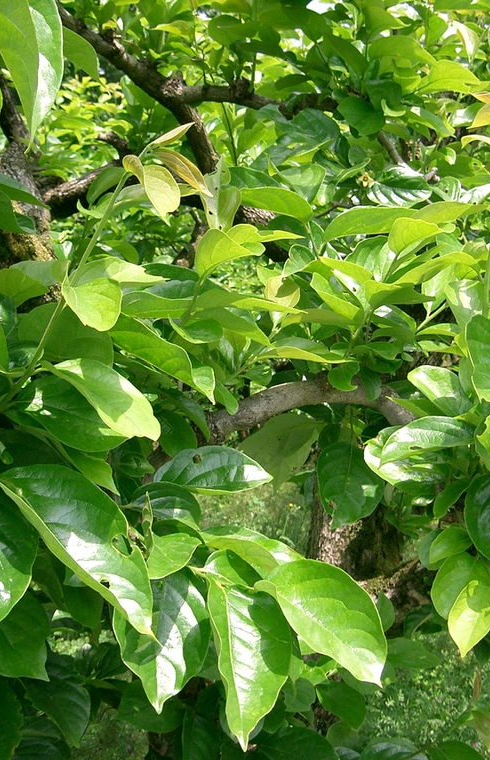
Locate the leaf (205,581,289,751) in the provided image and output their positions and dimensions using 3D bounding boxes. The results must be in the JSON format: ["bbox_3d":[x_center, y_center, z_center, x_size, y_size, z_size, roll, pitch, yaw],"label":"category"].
[{"bbox_3d":[0.003,0.229,0.930,0.072,0.142,0.030,-13,-20,21],"label":"leaf"}]

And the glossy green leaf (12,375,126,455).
[{"bbox_3d":[-0.140,0.026,0.910,0.108,0.025,0.062,18,52,13],"label":"glossy green leaf"}]

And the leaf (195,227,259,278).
[{"bbox_3d":[-0.018,-0.132,1.200,0.075,0.055,0.022,-19,43,24],"label":"leaf"}]

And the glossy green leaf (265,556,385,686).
[{"bbox_3d":[0.066,0.197,0.940,0.135,0.025,0.080,42,46,21],"label":"glossy green leaf"}]

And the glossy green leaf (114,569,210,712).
[{"bbox_3d":[-0.070,0.215,0.980,0.082,0.136,0.025,3,-24,8],"label":"glossy green leaf"}]

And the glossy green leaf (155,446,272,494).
[{"bbox_3d":[-0.028,0.083,1.050,0.110,0.020,0.054,5,41,15],"label":"glossy green leaf"}]

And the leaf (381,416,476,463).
[{"bbox_3d":[0.179,0.060,1.130,0.100,0.025,0.058,-13,37,-17],"label":"leaf"}]

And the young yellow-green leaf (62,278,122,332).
[{"bbox_3d":[-0.119,-0.059,0.900,0.046,0.016,0.060,-15,42,-27],"label":"young yellow-green leaf"}]

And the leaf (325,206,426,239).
[{"bbox_3d":[0.148,-0.178,1.300,0.115,0.022,0.055,-15,31,-15],"label":"leaf"}]

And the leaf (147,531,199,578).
[{"bbox_3d":[-0.053,0.132,0.860,0.050,0.018,0.042,16,45,24],"label":"leaf"}]

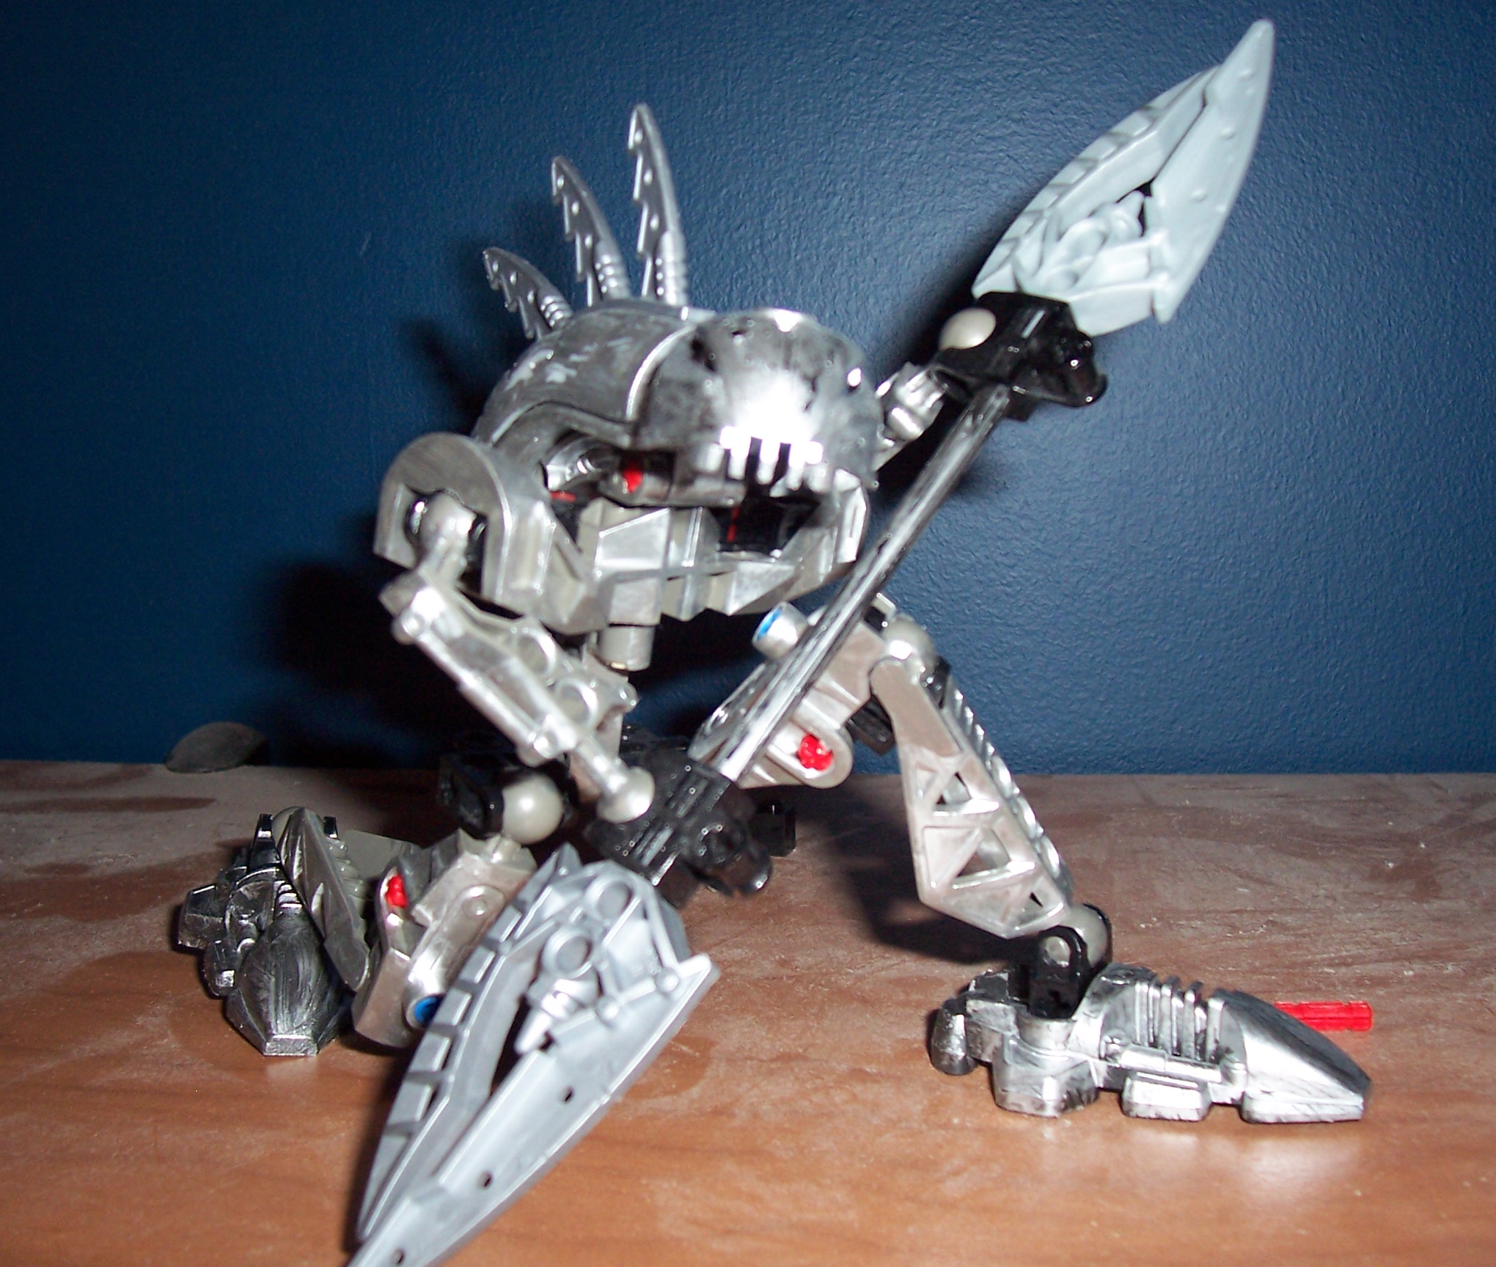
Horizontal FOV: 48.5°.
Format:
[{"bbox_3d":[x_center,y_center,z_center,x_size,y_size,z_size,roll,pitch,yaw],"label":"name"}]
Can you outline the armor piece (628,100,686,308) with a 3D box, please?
[{"bbox_3d":[-0.013,-0.064,0.251,0.004,0.032,0.009,-6,-7,-32],"label":"armor piece"}]

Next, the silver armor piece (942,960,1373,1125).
[{"bbox_3d":[0.061,0.060,0.257,0.064,0.019,0.039,4,11,21],"label":"silver armor piece"}]

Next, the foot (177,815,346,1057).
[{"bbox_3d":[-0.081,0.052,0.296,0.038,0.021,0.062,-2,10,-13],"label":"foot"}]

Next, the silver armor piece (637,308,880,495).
[{"bbox_3d":[0.002,-0.033,0.236,0.035,0.025,0.024,-5,17,-30],"label":"silver armor piece"}]

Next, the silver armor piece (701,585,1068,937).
[{"bbox_3d":[0.021,0.020,0.251,0.054,0.052,0.030,1,15,5],"label":"silver armor piece"}]

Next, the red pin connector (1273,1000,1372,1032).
[{"bbox_3d":[0.096,0.064,0.276,0.016,0.005,0.005,0,10,0],"label":"red pin connector"}]

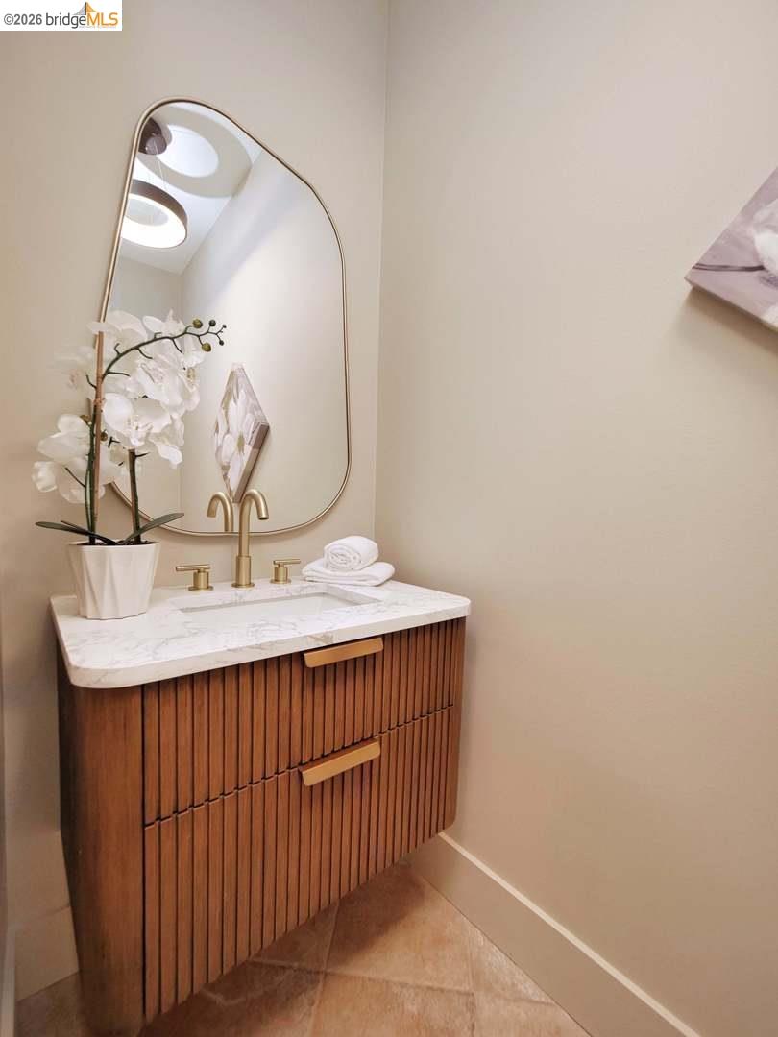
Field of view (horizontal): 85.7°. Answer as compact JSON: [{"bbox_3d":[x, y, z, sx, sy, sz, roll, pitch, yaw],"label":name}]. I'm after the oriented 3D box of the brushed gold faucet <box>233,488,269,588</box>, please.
[{"bbox_3d":[-0.336,0.049,1.034,0.056,0.250,0.160,1,1,-40],"label":"brushed gold faucet"}]

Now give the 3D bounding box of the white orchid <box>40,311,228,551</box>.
[{"bbox_3d":[-0.462,-0.172,0.779,0.300,0.440,0.220,1,1,-40],"label":"white orchid"}]

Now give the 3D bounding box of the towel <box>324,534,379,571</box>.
[{"bbox_3d":[-0.103,0.097,1.182,0.108,0.094,0.140,2,1,20],"label":"towel"}]

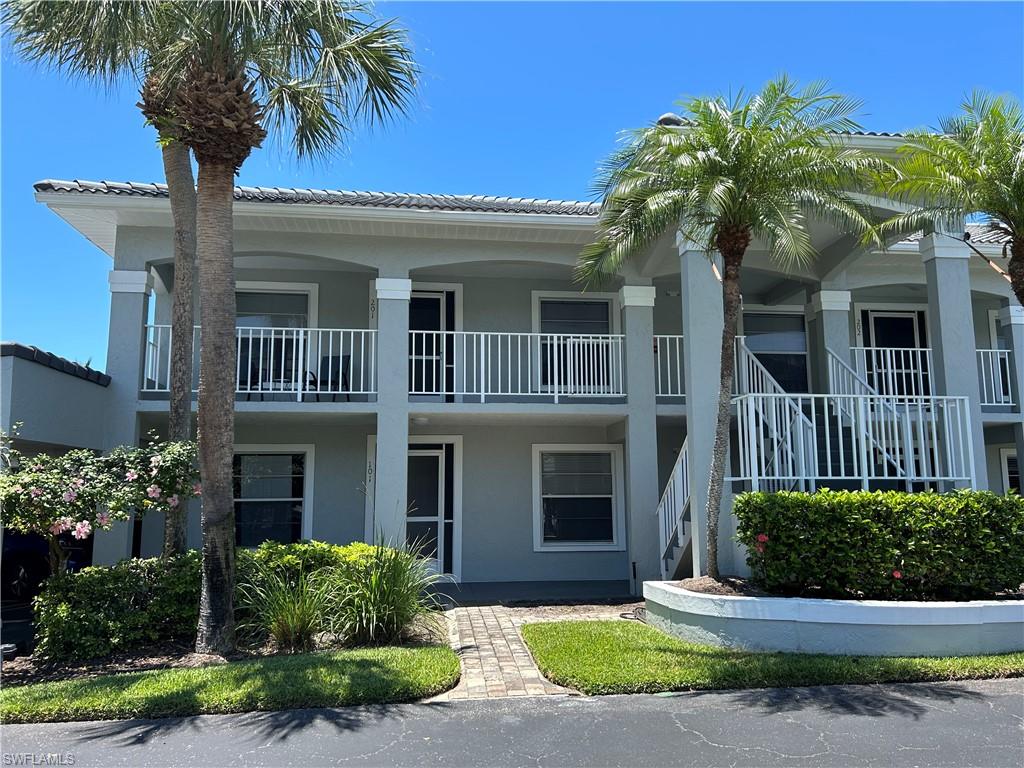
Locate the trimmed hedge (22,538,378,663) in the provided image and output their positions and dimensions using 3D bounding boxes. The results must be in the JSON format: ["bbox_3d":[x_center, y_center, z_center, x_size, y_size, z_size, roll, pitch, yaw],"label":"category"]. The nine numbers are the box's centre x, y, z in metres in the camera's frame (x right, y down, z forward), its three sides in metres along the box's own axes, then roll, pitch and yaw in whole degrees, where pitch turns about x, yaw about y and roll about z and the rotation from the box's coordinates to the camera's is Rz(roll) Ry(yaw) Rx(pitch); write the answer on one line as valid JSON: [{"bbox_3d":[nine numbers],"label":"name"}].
[{"bbox_3d":[-3.090,2.294,8.352,3.200,0.930,1.000,3,-8,-21],"label":"trimmed hedge"}]

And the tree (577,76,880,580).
[{"bbox_3d":[2.449,-0.651,8.400,3.200,5.450,2.950,1,-8,-6],"label":"tree"}]

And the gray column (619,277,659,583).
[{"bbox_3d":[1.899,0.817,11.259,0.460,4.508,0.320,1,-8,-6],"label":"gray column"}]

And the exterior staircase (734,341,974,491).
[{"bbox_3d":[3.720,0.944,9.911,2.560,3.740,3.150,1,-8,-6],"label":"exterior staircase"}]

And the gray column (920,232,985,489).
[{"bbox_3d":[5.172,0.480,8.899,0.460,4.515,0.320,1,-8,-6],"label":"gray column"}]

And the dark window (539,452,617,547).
[{"bbox_3d":[1.104,1.900,12.920,1.267,1.553,0.120,1,-8,-6],"label":"dark window"}]

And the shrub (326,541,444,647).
[{"bbox_3d":[-1.314,2.215,8.086,1.250,1.020,1.150,1,-8,-6],"label":"shrub"}]

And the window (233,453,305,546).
[{"bbox_3d":[-3.968,1.858,12.411,1.267,1.553,0.120,1,-8,-6],"label":"window"}]

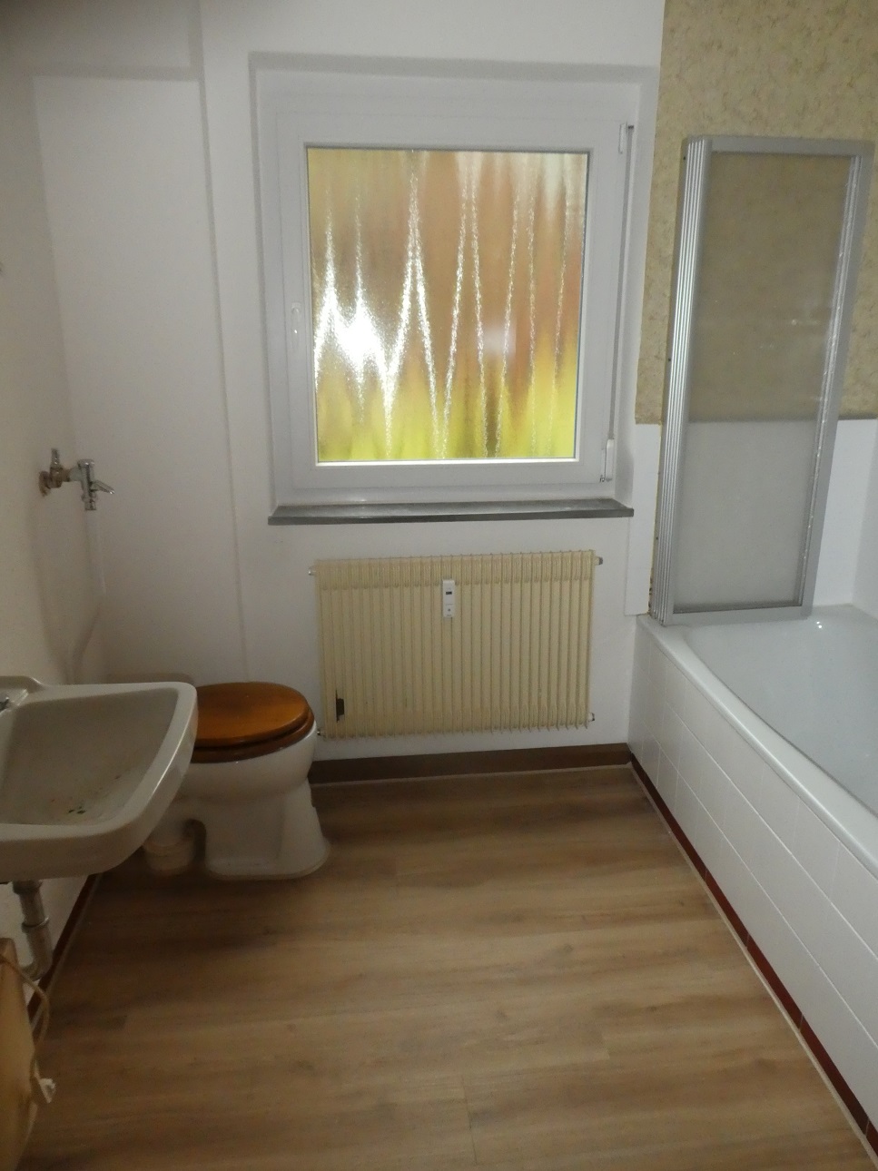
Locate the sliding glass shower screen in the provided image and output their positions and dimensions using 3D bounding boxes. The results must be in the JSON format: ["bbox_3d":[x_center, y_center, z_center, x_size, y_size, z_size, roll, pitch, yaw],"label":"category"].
[{"bbox_3d":[0.950,-0.559,2.460,0.485,1.400,0.120,-2,17,-5],"label":"sliding glass shower screen"}]

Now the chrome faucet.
[{"bbox_3d":[-0.913,-0.269,2.050,0.165,0.152,0.070,-2,17,-5],"label":"chrome faucet"}]

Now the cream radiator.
[{"bbox_3d":[0.054,0.185,2.596,0.860,0.588,0.090,-2,17,-5],"label":"cream radiator"}]

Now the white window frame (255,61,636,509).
[{"bbox_3d":[0.034,-0.860,2.495,1.095,1.230,0.075,-2,17,-5],"label":"white window frame"}]

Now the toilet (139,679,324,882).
[{"bbox_3d":[-0.592,0.562,2.307,0.530,0.437,0.370,-2,17,-5],"label":"toilet"}]

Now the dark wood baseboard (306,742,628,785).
[{"bbox_3d":[0.112,0.610,2.788,1.115,0.058,0.060,-2,17,-5],"label":"dark wood baseboard"}]

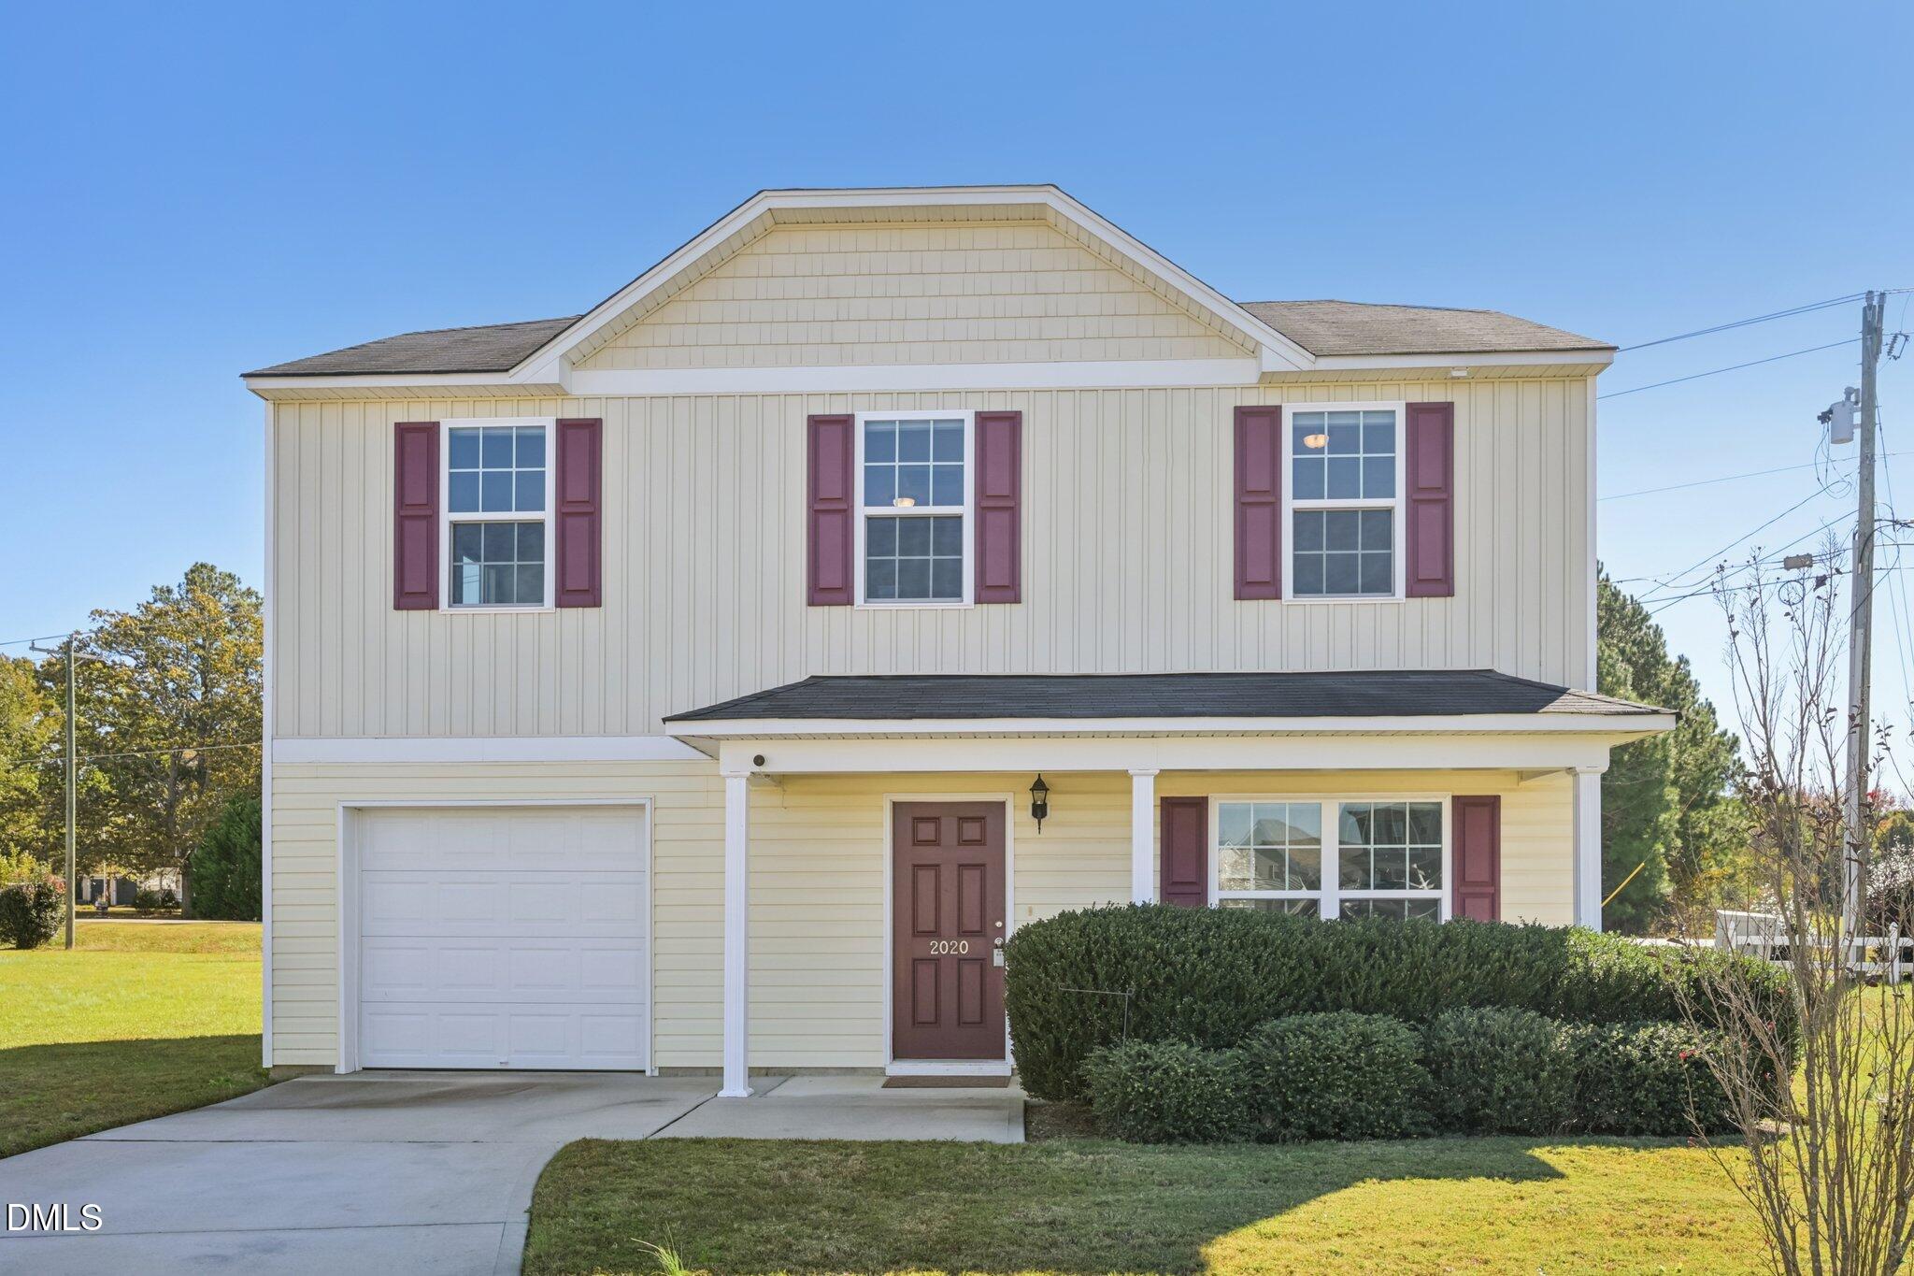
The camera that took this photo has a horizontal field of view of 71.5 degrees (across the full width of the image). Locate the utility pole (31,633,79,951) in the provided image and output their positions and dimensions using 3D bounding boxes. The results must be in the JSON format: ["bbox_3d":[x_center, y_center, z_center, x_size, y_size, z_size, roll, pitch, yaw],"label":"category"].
[{"bbox_3d":[-26.554,4.579,39.500,0.400,9.400,1.700,-3,-5,45],"label":"utility pole"}]

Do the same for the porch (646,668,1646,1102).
[{"bbox_3d":[1.420,1.690,9.570,6.700,3.100,1.600,0,-3,3],"label":"porch"}]

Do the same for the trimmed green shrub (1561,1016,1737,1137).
[{"bbox_3d":[4.300,2.746,8.300,1.050,0.680,0.920,0,-3,3],"label":"trimmed green shrub"}]

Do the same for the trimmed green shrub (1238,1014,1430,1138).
[{"bbox_3d":[2.330,2.695,8.200,1.140,0.770,0.980,0,-3,3],"label":"trimmed green shrub"}]

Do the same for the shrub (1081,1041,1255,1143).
[{"bbox_3d":[1.298,2.761,8.150,1.040,0.600,0.920,0,-3,3],"label":"shrub"}]

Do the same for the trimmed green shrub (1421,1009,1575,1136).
[{"bbox_3d":[3.376,2.709,8.300,0.980,0.750,0.920,0,-3,3],"label":"trimmed green shrub"}]

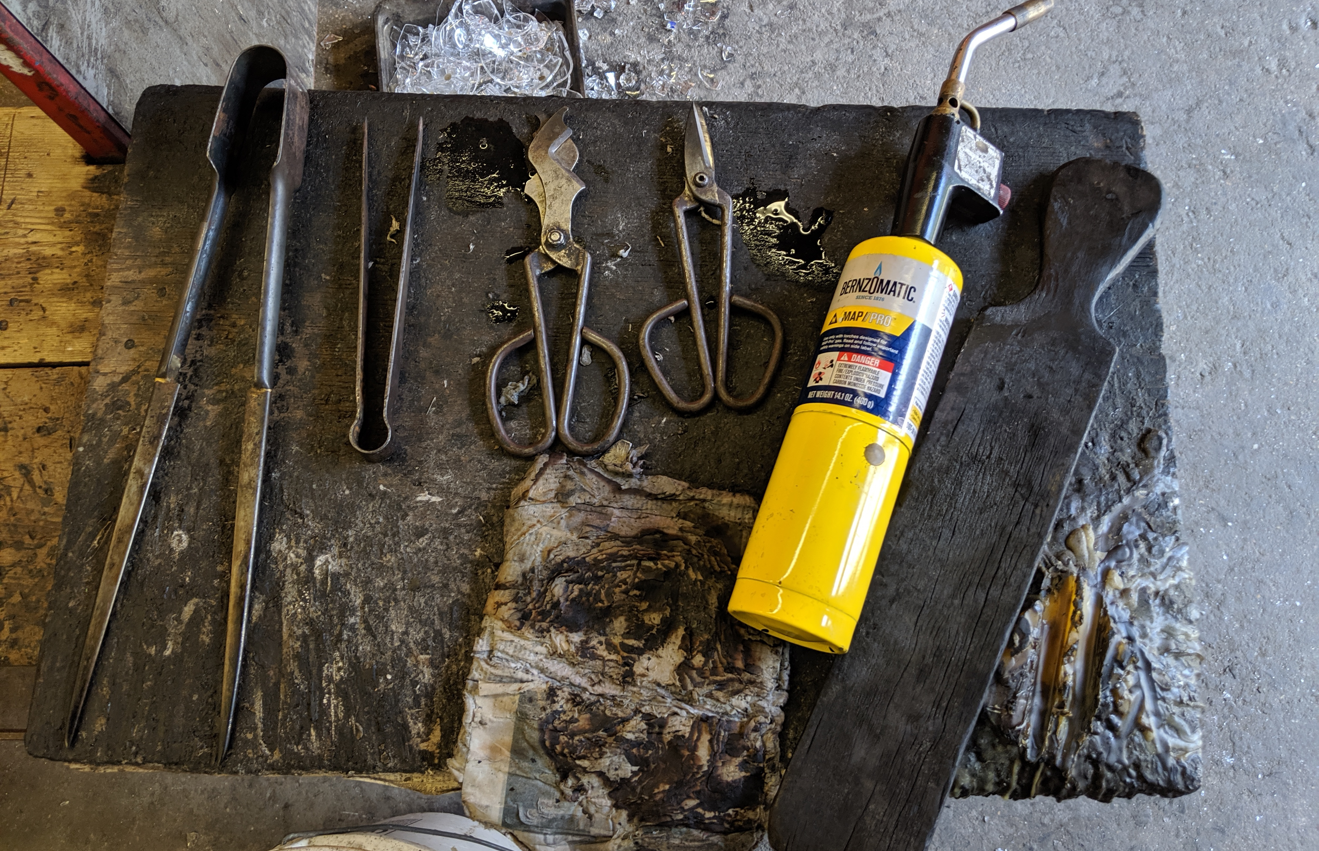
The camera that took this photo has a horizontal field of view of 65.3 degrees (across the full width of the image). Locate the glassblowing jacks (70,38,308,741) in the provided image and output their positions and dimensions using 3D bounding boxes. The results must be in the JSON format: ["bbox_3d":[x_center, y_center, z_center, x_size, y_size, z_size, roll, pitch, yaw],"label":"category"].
[{"bbox_3d":[-0.285,-0.030,0.653,0.101,0.033,0.458,5,76,1],"label":"glassblowing jacks"}]

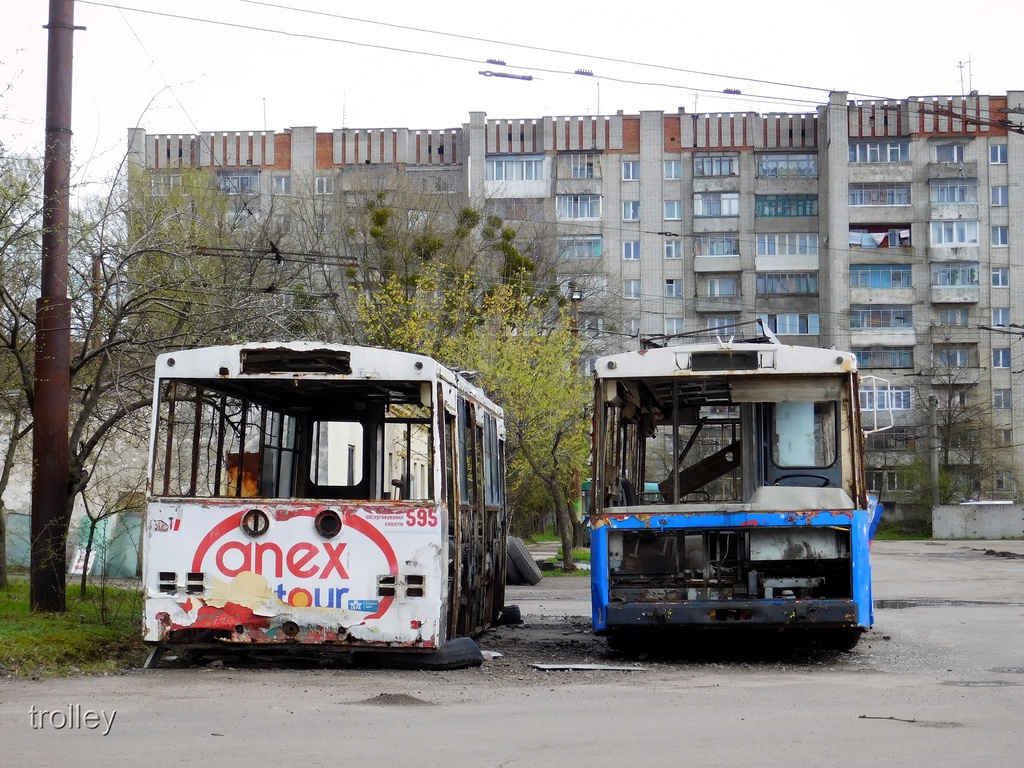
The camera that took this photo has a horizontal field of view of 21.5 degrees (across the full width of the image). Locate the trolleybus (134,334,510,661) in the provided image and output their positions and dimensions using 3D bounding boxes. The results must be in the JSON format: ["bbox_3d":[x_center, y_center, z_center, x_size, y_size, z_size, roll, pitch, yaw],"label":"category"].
[{"bbox_3d":[-1.536,1.218,27.714,2.500,2.650,11.250,1,-3,2],"label":"trolleybus"}]

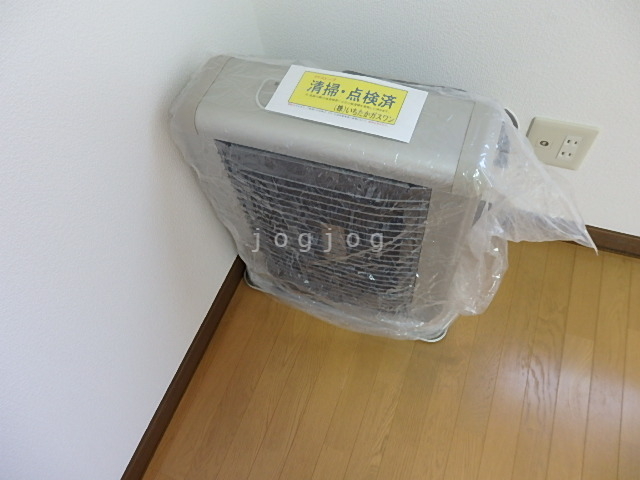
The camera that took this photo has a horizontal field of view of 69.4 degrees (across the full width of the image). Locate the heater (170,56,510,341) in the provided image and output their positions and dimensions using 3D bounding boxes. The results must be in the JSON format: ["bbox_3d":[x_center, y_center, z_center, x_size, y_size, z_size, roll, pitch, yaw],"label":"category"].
[{"bbox_3d":[0.044,-0.062,0.956,0.515,0.525,0.240,15,62,17],"label":"heater"}]

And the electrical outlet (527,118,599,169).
[{"bbox_3d":[0.472,-0.188,0.921,0.117,0.120,0.010,15,61,16],"label":"electrical outlet"}]

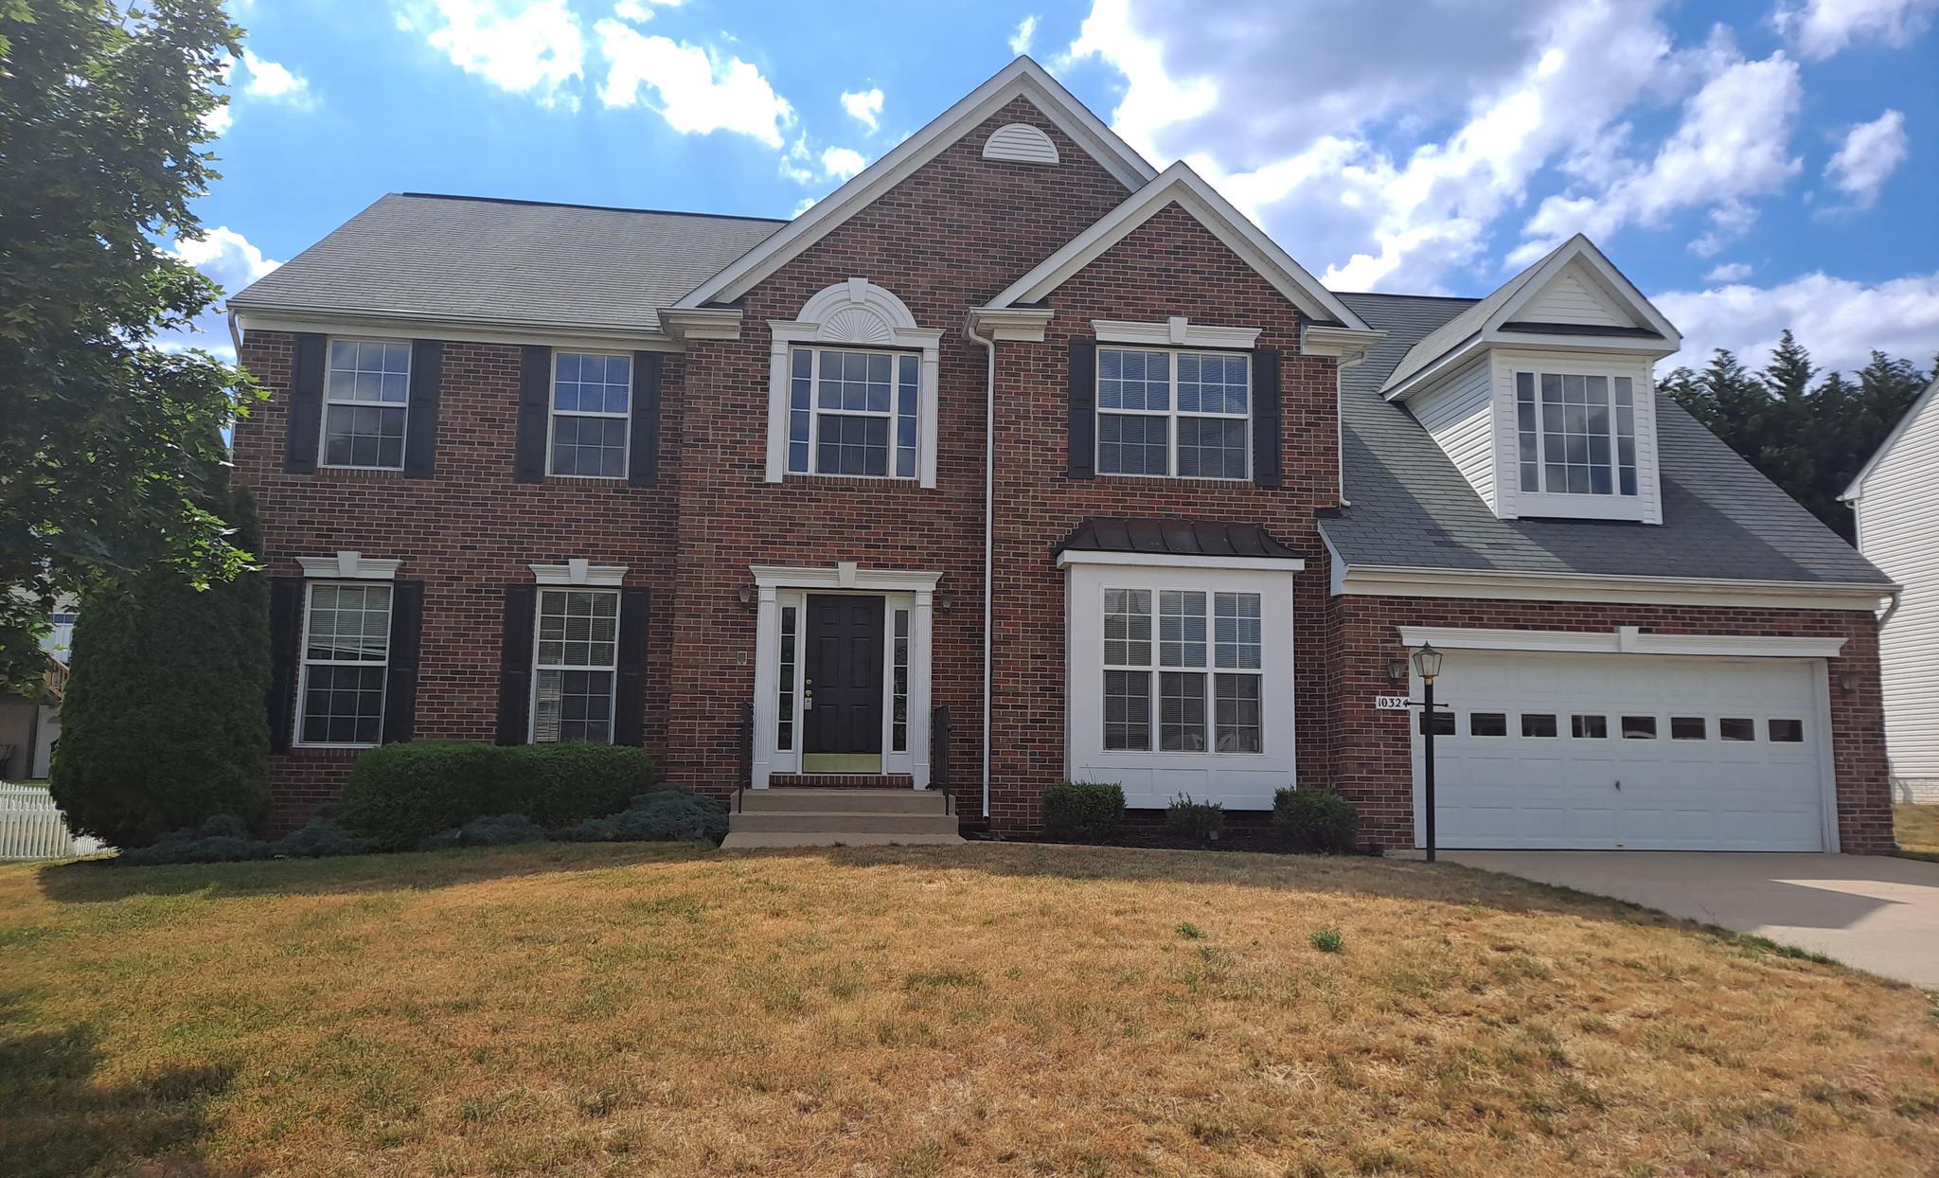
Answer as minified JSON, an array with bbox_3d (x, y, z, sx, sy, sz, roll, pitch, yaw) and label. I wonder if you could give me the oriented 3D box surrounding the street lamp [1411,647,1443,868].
[{"bbox_3d":[4.500,1.583,13.696,0.280,2.148,0.280,2,-7,-7],"label":"street lamp"}]

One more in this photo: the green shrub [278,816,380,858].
[{"bbox_3d":[-6.204,2.402,13.583,0.880,0.373,0.820,2,-7,-7],"label":"green shrub"}]

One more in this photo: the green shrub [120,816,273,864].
[{"bbox_3d":[-7.258,2.361,13.197,1.280,0.450,1.000,2,-7,-7],"label":"green shrub"}]

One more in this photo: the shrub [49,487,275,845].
[{"bbox_3d":[-8.116,0.719,14.193,1.950,3.790,1.900,2,-7,-7],"label":"shrub"}]

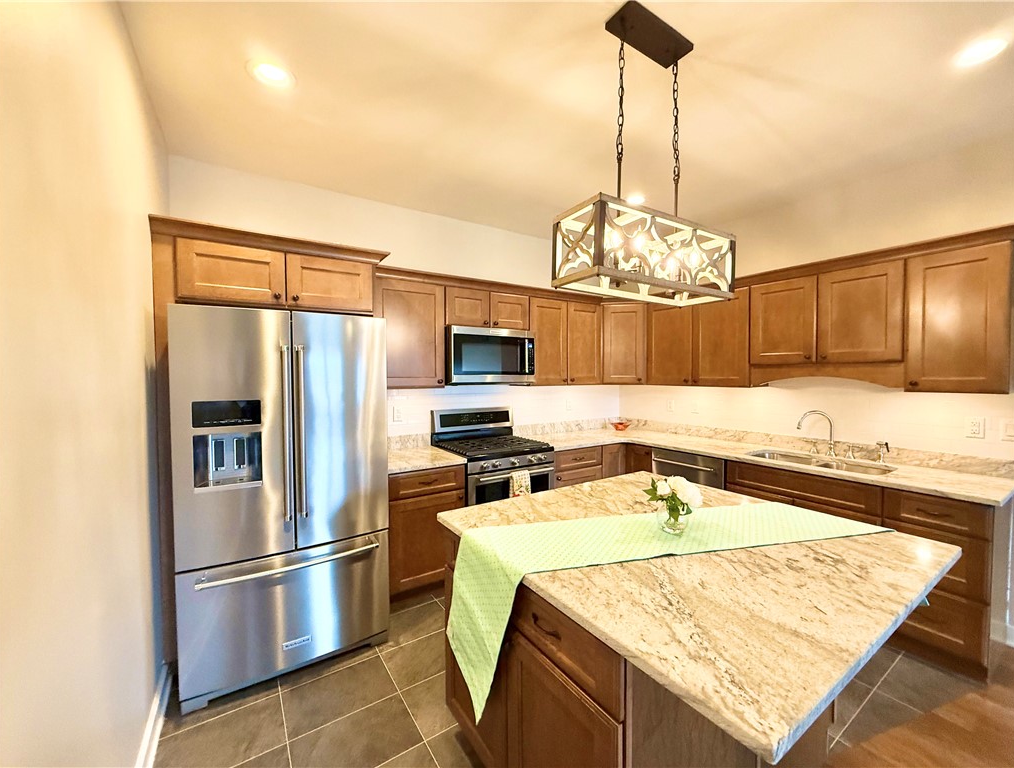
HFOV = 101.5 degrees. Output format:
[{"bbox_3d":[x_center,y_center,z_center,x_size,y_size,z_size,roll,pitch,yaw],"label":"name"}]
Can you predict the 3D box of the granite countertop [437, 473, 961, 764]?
[{"bbox_3d":[0.616,0.567,1.572,1.323,0.036,1.310,-1,2,-34],"label":"granite countertop"}]

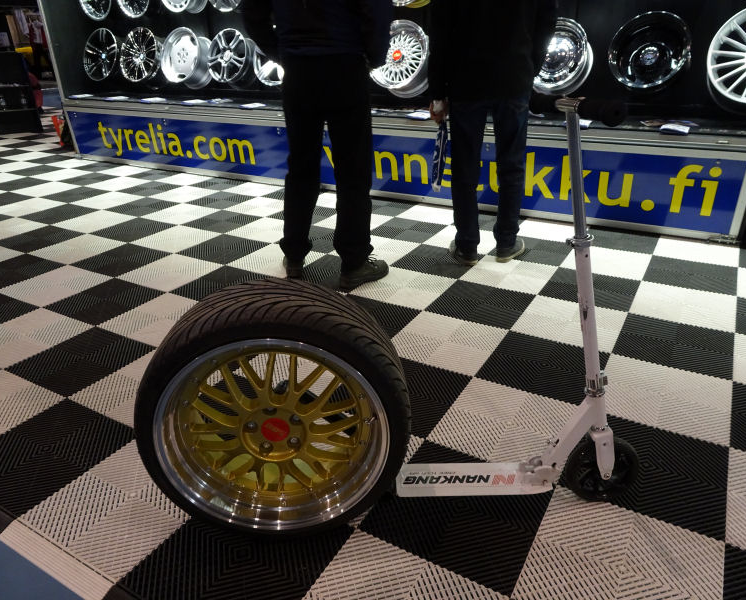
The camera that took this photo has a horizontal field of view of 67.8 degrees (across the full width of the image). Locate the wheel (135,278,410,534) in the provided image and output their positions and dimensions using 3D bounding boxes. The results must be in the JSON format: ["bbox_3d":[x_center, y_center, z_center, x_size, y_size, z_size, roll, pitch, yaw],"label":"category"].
[{"bbox_3d":[-0.227,0.271,1.339,0.641,0.638,0.237,-3,25,-3],"label":"wheel"}]

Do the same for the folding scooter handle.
[{"bbox_3d":[0.371,-0.362,1.045,0.051,0.045,0.323,-5,25,-7],"label":"folding scooter handle"}]

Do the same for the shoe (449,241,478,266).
[{"bbox_3d":[0.509,-0.291,3.114,0.106,0.111,0.288,-7,26,-12],"label":"shoe"}]

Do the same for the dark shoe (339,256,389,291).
[{"bbox_3d":[-0.041,-0.141,2.825,0.293,0.111,0.106,-22,32,-36],"label":"dark shoe"}]

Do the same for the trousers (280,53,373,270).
[{"bbox_3d":[-0.253,-0.605,2.659,0.444,1.010,0.293,6,26,16],"label":"trousers"}]

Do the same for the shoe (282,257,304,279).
[{"bbox_3d":[-0.434,-0.217,3.007,0.106,0.111,0.288,-7,26,-11],"label":"shoe"}]

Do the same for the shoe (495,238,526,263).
[{"bbox_3d":[0.779,-0.305,3.127,0.106,0.111,0.288,16,30,32],"label":"shoe"}]

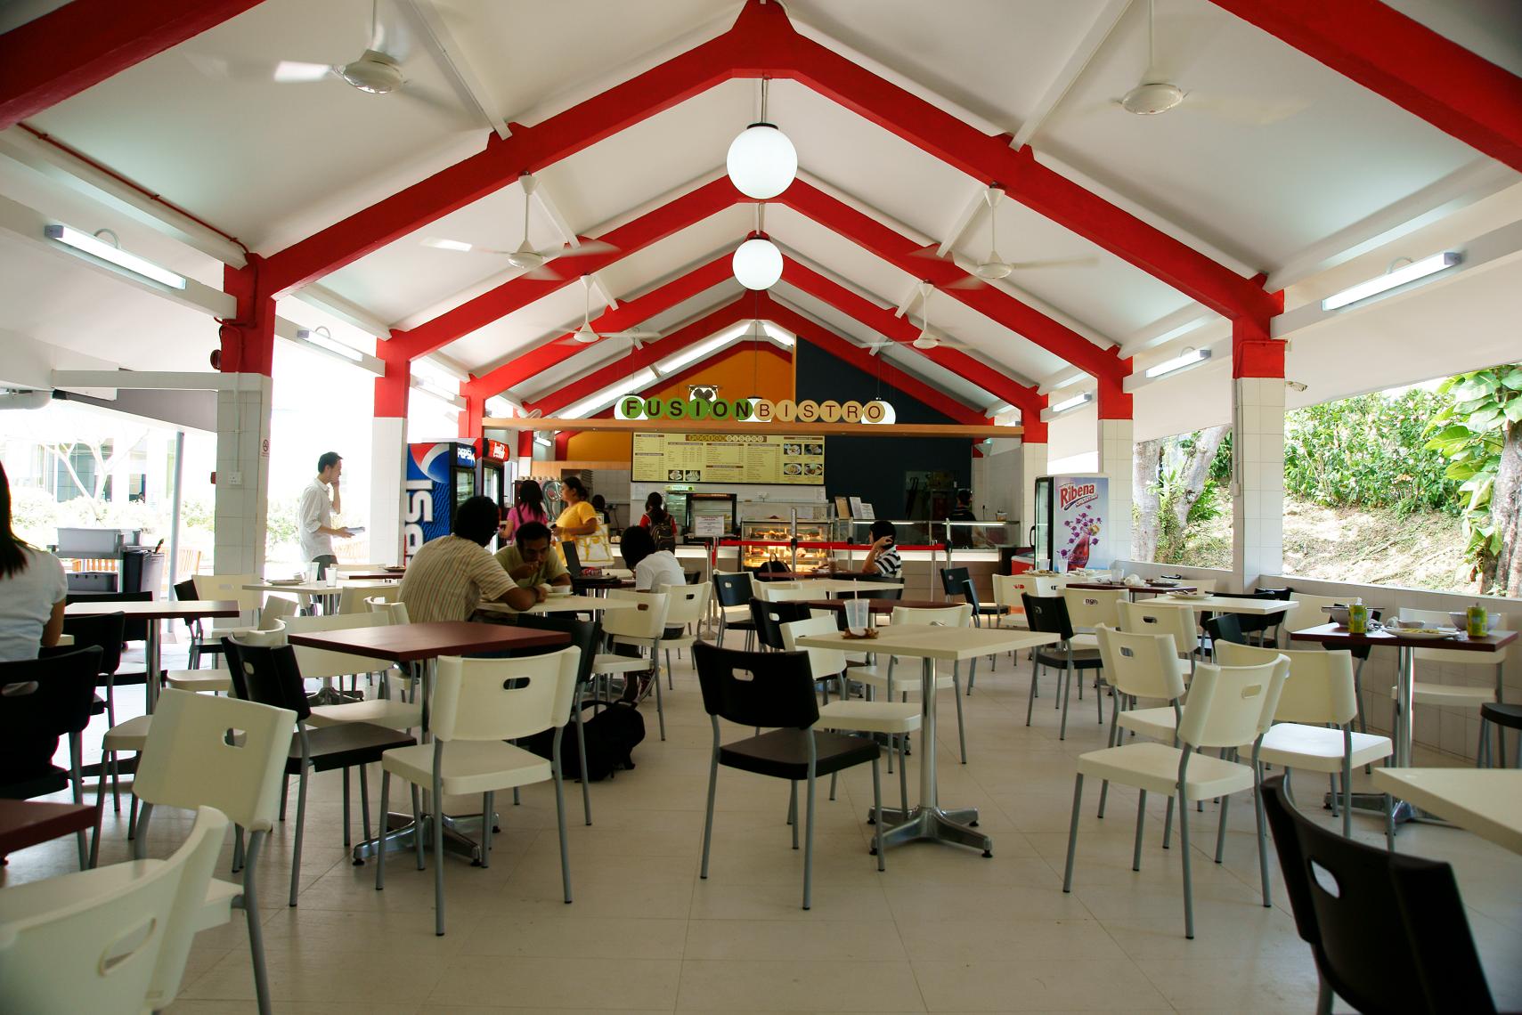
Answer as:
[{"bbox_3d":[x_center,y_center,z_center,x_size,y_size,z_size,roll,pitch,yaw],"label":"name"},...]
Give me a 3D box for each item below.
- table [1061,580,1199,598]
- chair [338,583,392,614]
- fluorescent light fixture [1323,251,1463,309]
[{"bbox_3d":[2.681,0.946,7.357,0.700,0.750,0.700,2,-1,-43],"label":"table"},{"bbox_3d":[-2.290,0.835,5.922,0.460,0.780,0.510,2,-1,-39],"label":"chair"},{"bbox_3d":[3.611,-1.290,5.901,0.090,0.095,1.240,1,-1,0],"label":"fluorescent light fixture"}]

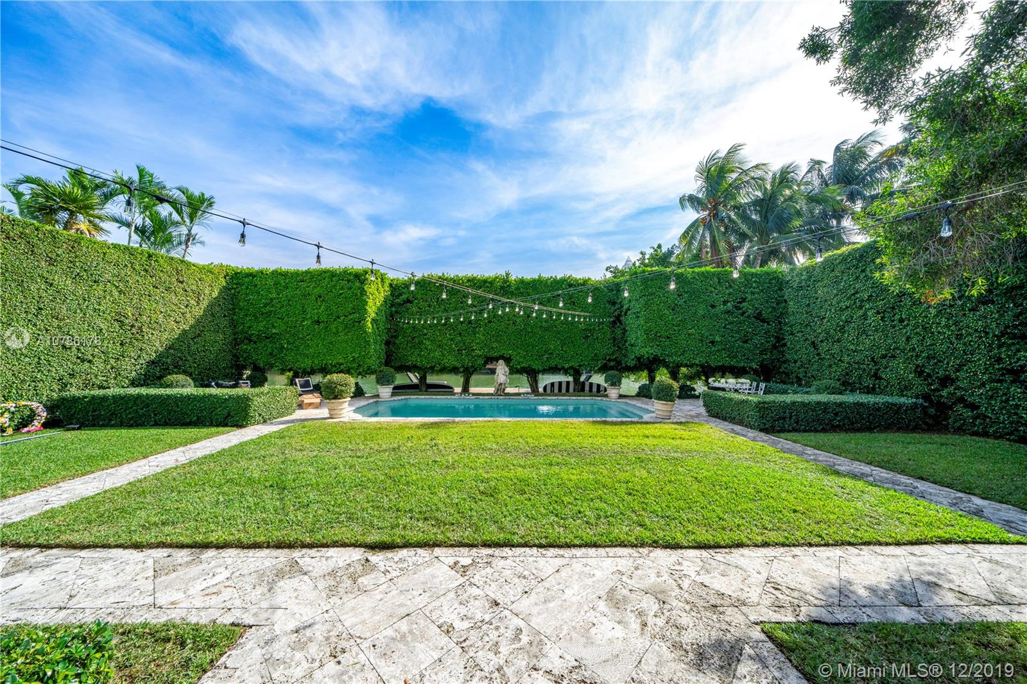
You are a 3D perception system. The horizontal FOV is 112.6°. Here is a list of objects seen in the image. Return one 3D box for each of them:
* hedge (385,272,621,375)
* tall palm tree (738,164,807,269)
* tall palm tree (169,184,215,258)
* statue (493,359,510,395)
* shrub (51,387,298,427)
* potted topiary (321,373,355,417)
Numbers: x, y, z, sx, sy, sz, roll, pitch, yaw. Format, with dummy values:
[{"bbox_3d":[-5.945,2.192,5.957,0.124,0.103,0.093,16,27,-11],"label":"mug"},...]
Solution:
[{"bbox_3d":[-0.470,-0.692,15.818,10.300,4.450,1.700,0,-1,0],"label":"hedge"},{"bbox_3d":[18.997,-5.156,25.513,5.600,15.400,5.600,0,-1,-1],"label":"tall palm tree"},{"bbox_3d":[-16.300,-2.682,17.460,2.000,10.100,2.000,0,-1,0],"label":"tall palm tree"},{"bbox_3d":[-0.521,1.530,14.769,0.700,1.520,0.550,0,-1,-1],"label":"statue"},{"bbox_3d":[-9.250,1.781,9.765,4.800,0.850,2.100,0,-1,0],"label":"shrub"},{"bbox_3d":[-5.180,1.559,10.119,0.940,1.310,0.940,0,-1,0],"label":"potted topiary"}]

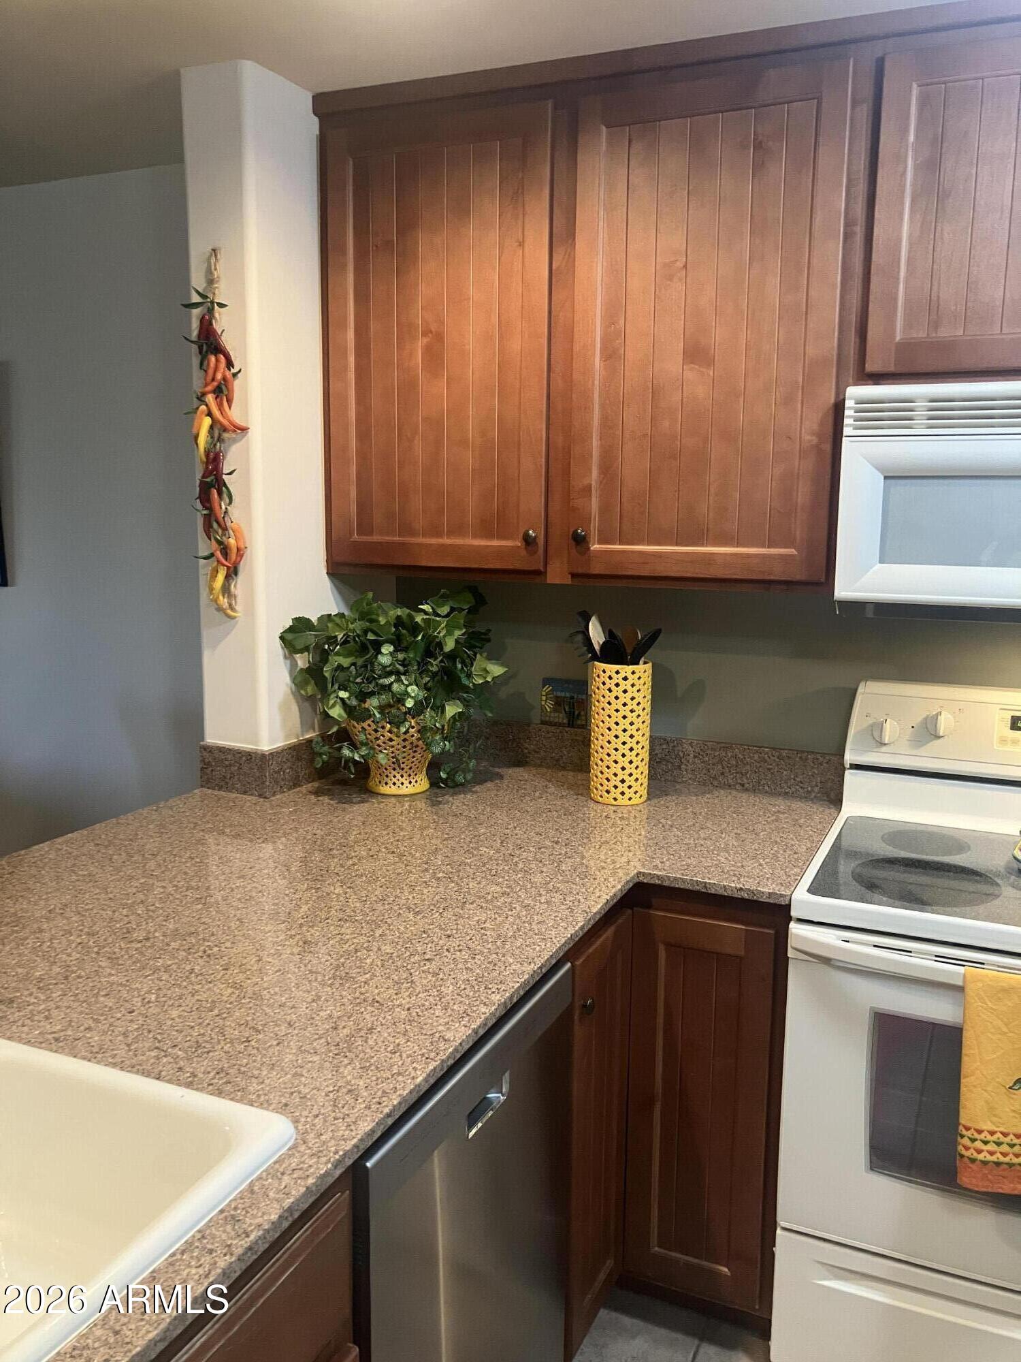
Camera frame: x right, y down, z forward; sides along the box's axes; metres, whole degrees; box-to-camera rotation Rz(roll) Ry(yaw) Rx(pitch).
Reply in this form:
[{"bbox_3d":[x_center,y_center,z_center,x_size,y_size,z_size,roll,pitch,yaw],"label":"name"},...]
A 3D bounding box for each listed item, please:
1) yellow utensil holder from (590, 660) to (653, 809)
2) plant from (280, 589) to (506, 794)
[{"bbox_3d":[0.233,0.110,2.328,0.125,0.284,0.125,1,9,0],"label":"yellow utensil holder"},{"bbox_3d":[-0.241,0.024,2.375,0.470,0.430,0.420,4,9,24],"label":"plant"}]

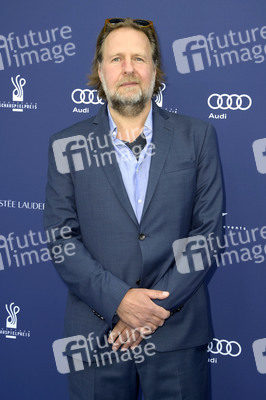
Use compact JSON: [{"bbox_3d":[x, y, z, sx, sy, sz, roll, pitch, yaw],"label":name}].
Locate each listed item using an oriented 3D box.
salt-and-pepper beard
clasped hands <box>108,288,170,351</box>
[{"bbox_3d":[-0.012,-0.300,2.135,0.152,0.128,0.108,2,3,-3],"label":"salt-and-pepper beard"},{"bbox_3d":[0.018,0.331,2.090,0.168,0.165,0.100,2,4,-3],"label":"clasped hands"}]

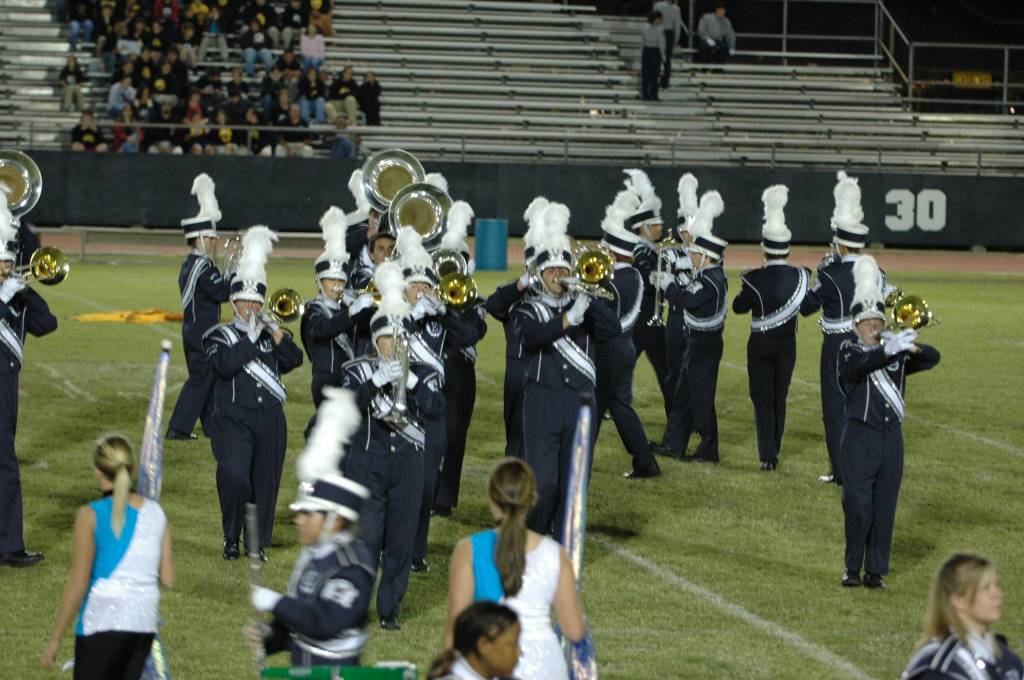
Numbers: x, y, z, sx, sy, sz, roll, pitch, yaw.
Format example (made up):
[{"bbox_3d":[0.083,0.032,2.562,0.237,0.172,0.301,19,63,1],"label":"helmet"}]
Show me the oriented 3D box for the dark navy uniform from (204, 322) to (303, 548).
[{"bbox_3d":[-1.615,0.600,30.758,0.580,1.430,0.460,0,4,-16],"label":"dark navy uniform"}]

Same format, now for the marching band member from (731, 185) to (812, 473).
[{"bbox_3d":[1.890,-0.084,36.000,0.580,2.060,0.500,1,4,-9],"label":"marching band member"}]

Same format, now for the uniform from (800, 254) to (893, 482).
[{"bbox_3d":[2.452,0.202,35.785,0.620,1.643,0.500,-1,4,-27],"label":"uniform"}]

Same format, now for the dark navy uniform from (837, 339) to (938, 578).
[{"bbox_3d":[2.302,0.726,30.300,0.640,1.480,0.450,0,4,-16],"label":"dark navy uniform"}]

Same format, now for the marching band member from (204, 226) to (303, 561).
[{"bbox_3d":[-1.596,0.321,30.515,0.620,2.044,0.500,0,4,-12],"label":"marching band member"}]

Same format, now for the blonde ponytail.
[{"bbox_3d":[-1.698,0.624,21.068,0.175,0.440,0.220,0,4,-14],"label":"blonde ponytail"}]

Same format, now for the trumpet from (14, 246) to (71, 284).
[{"bbox_3d":[-2.684,-0.425,28.200,0.300,0.230,0.800,1,4,-13],"label":"trumpet"}]

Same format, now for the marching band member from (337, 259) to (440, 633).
[{"bbox_3d":[-0.669,0.581,27.518,0.580,2.028,0.500,0,4,-12],"label":"marching band member"}]

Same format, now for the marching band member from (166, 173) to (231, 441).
[{"bbox_3d":[-2.363,-0.254,37.500,0.620,2.040,0.550,0,4,-26],"label":"marching band member"}]

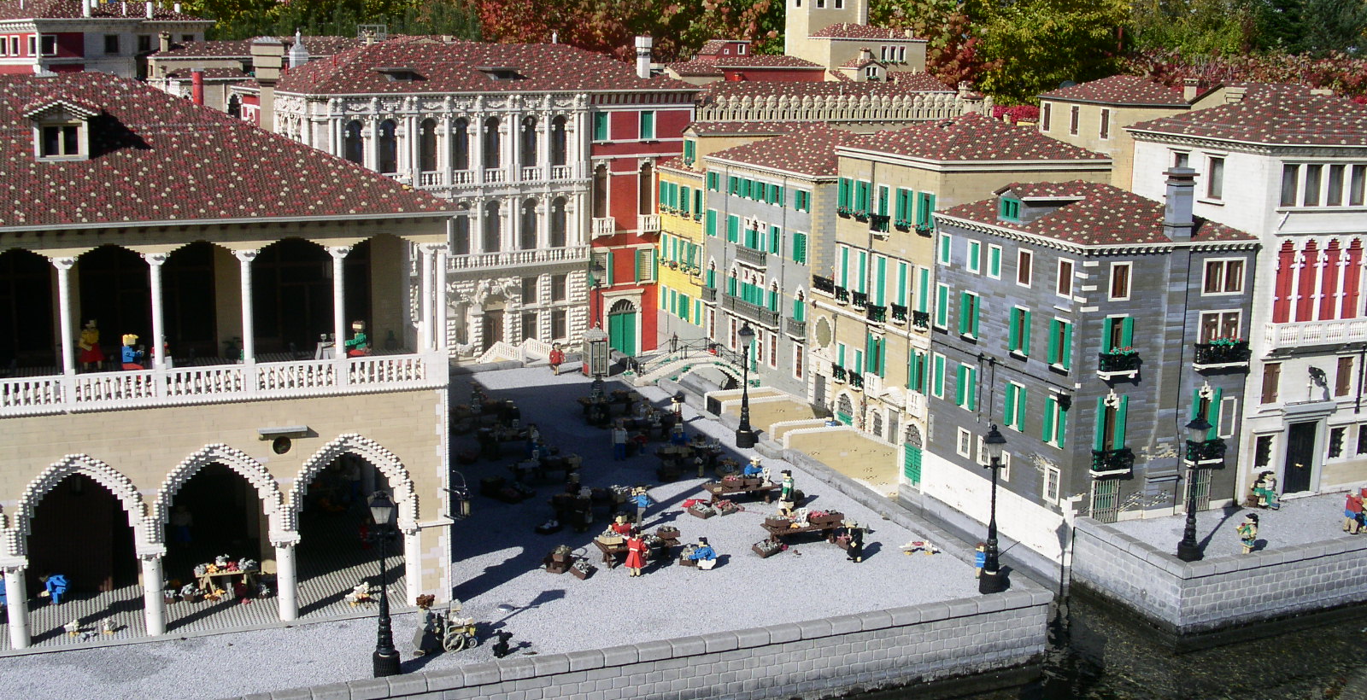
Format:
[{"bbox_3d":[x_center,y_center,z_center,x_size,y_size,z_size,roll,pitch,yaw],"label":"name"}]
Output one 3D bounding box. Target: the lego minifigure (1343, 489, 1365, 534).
[{"bbox_3d":[1.447,0.350,3.234,0.031,0.090,0.033,-3,11,-20],"label":"lego minifigure"}]

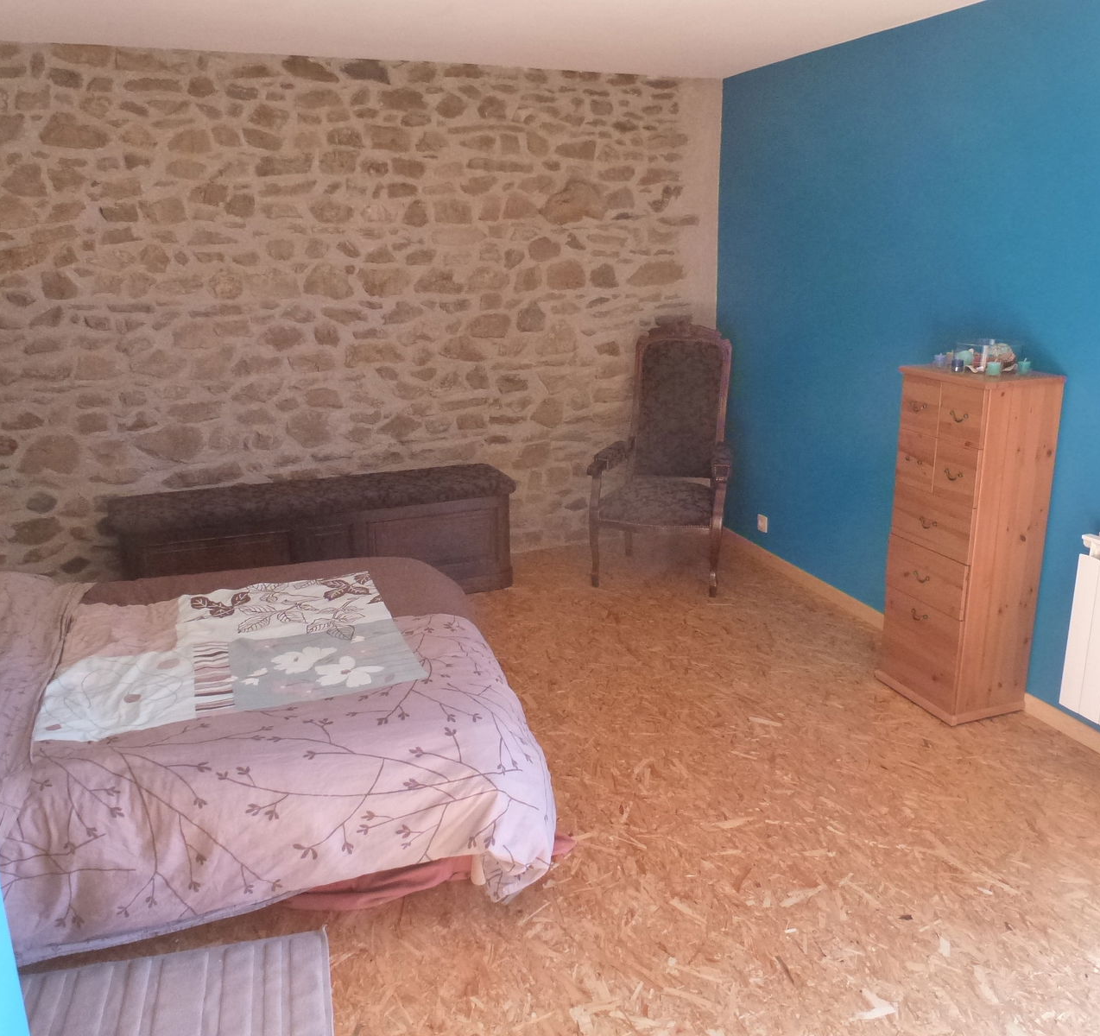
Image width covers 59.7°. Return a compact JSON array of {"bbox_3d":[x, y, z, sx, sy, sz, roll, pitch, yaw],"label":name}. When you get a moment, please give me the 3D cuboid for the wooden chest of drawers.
[{"bbox_3d":[1.483,0.080,3.446,0.332,1.211,0.438,-7,18,-19],"label":"wooden chest of drawers"}]

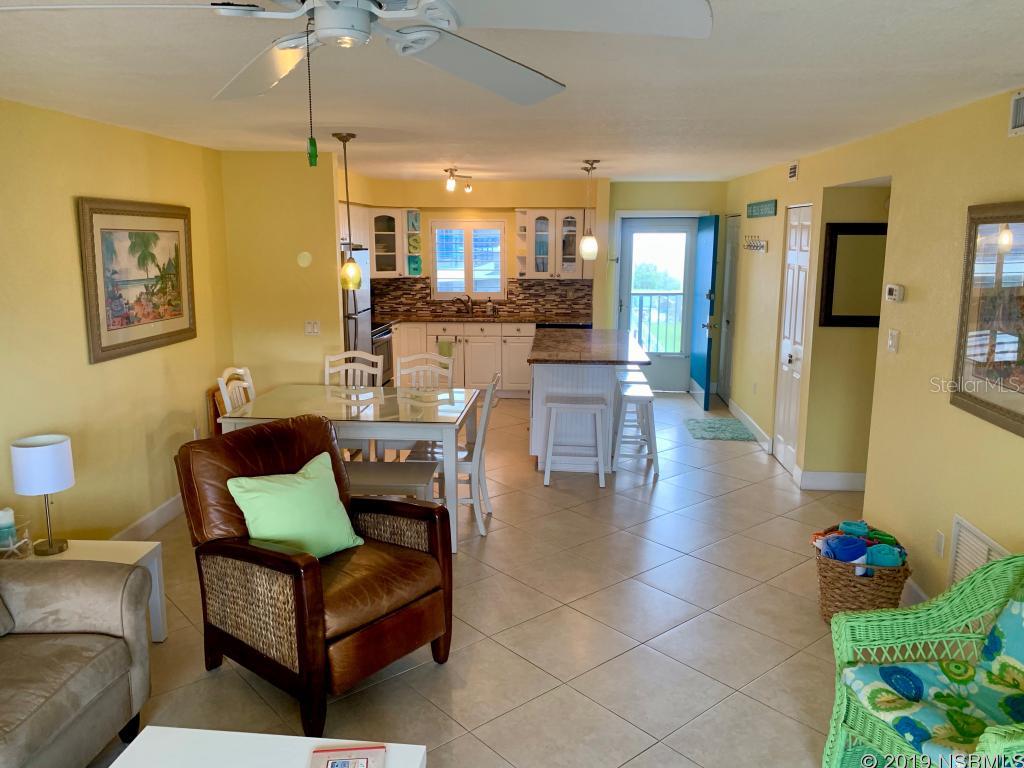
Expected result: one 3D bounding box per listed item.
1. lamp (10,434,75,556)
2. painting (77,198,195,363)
[{"bbox_3d":[-2.013,0.480,3.313,0.225,0.493,0.225,1,11,4],"label":"lamp"},{"bbox_3d":[-2.203,-0.639,4.598,0.039,0.868,1.196,1,11,4],"label":"painting"}]

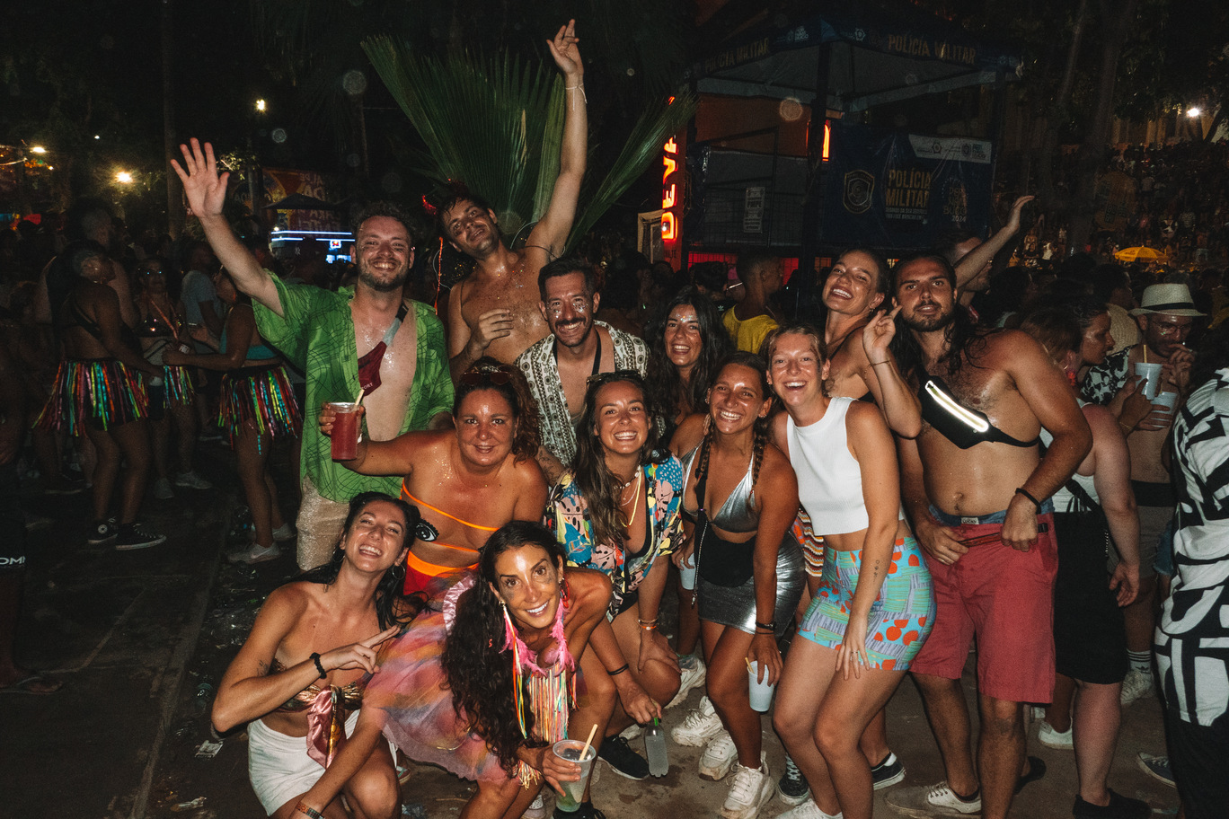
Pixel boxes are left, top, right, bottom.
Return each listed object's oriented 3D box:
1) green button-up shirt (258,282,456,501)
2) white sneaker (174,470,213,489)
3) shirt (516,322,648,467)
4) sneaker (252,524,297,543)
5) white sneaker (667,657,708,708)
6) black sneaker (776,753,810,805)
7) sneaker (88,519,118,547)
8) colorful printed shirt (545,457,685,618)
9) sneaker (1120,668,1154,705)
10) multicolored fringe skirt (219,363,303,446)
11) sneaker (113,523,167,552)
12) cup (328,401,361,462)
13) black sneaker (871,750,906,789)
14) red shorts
[{"bbox_3d":[-0.806,-0.055,2.640,0.600,0.700,0.320,-1,10,-14],"label":"green button-up shirt"},{"bbox_3d":[-2.903,0.487,5.885,0.275,0.110,0.100,3,10,11],"label":"white sneaker"},{"bbox_3d":[-0.080,0.060,2.620,0.460,0.620,0.320,1,23,-2],"label":"shirt"},{"bbox_3d":[-1.944,0.693,4.842,0.265,0.105,0.095,-1,9,-17],"label":"sneaker"},{"bbox_3d":[0.259,1.003,3.225,0.105,0.130,0.285,7,11,32],"label":"white sneaker"},{"bbox_3d":[0.550,1.107,2.683,0.100,0.110,0.270,3,9,5],"label":"black sneaker"},{"bbox_3d":[-2.857,0.683,4.833,0.270,0.140,0.100,-7,13,-40],"label":"sneaker"},{"bbox_3d":[-0.015,0.365,2.420,0.410,0.480,0.300,0,28,-7],"label":"colorful printed shirt"},{"bbox_3d":[2.042,1.071,3.364,0.290,0.120,0.110,-6,12,-37],"label":"sneaker"},{"bbox_3d":[-1.928,-0.047,4.650,0.420,0.400,0.420,2,9,3],"label":"multicolored fringe skirt"},{"bbox_3d":[-2.616,0.689,4.705,0.100,0.110,0.275,9,11,38],"label":"sneaker"},{"bbox_3d":[-0.595,0.048,1.880,0.063,0.122,0.063,2,9,0],"label":"cup"},{"bbox_3d":[0.843,1.164,2.730,0.265,0.095,0.100,-5,12,-34],"label":"black sneaker"},{"bbox_3d":[1.040,0.550,2.430,0.390,0.510,0.300,8,12,34],"label":"red shorts"}]

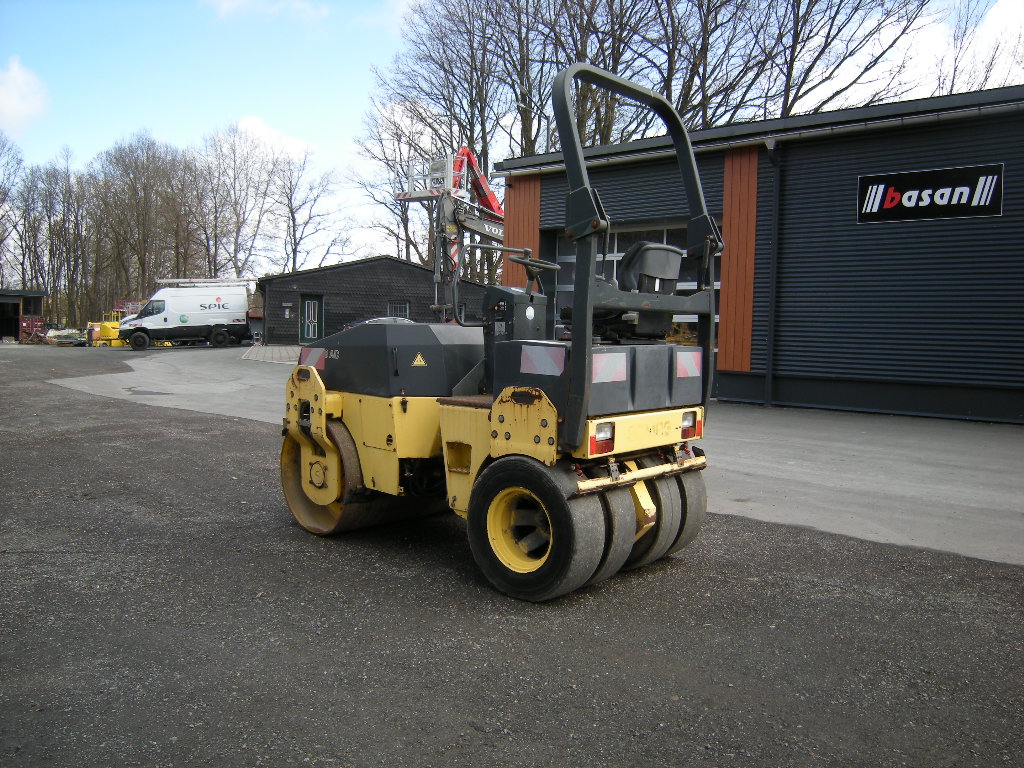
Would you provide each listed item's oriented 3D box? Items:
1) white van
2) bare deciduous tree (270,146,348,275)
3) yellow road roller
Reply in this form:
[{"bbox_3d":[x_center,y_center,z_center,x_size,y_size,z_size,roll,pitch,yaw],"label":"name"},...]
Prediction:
[{"bbox_3d":[-16.074,-3.229,40.410,5.800,2.950,2.100,-4,6,-25],"label":"white van"},{"bbox_3d":[-13.380,-9.396,55.000,5.200,12.700,5.200,1,5,0],"label":"bare deciduous tree"},{"bbox_3d":[-0.197,-0.316,5.202,2.684,2.684,1.360,5,6,43],"label":"yellow road roller"}]

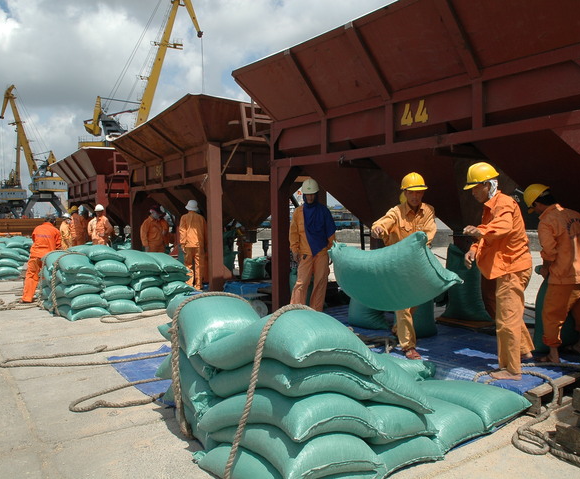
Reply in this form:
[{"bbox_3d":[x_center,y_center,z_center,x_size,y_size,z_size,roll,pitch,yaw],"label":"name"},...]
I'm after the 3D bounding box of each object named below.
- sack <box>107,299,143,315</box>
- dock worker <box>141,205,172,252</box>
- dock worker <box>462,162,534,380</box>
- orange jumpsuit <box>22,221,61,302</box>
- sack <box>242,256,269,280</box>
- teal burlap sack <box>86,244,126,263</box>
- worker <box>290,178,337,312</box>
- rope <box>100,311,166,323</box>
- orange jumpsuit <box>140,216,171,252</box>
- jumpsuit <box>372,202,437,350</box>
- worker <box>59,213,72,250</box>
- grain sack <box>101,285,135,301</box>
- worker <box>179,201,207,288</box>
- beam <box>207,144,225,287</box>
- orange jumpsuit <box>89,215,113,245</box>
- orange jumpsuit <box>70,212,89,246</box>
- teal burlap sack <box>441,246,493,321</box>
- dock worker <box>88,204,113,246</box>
[{"bbox_3d":[-2.715,0.996,7.721,0.500,0.200,0.820,-3,4,-42],"label":"sack"},{"bbox_3d":[-2.709,0.146,10.100,0.400,1.680,0.560,2,3,40],"label":"dock worker"},{"bbox_3d":[1.653,0.218,3.980,0.550,1.650,0.490,-1,3,3],"label":"dock worker"},{"bbox_3d":[-4.370,0.333,8.750,0.500,1.520,0.600,0,3,21],"label":"orange jumpsuit"},{"bbox_3d":[-0.701,0.572,10.150,0.500,0.480,0.380,-1,3,0],"label":"sack"},{"bbox_3d":[-2.967,0.217,7.740,0.520,0.230,0.850,-4,4,-39],"label":"teal burlap sack"},{"bbox_3d":[0.281,0.122,6.100,0.540,1.730,0.380,0,3,3],"label":"worker"},{"bbox_3d":[-2.196,1.105,7.262,1.010,0.050,0.360,-3,3,-37],"label":"rope"},{"bbox_3d":[-2.766,0.194,10.334,0.540,1.420,0.360,-2,3,-34],"label":"orange jumpsuit"},{"bbox_3d":[1.073,0.307,4.600,0.580,1.380,0.520,0,3,12],"label":"jumpsuit"},{"bbox_3d":[-5.384,0.141,12.038,0.420,1.580,0.480,0,3,19],"label":"worker"},{"bbox_3d":[-2.784,0.769,7.640,0.510,0.230,0.850,-4,4,-39],"label":"grain sack"},{"bbox_3d":[-1.795,0.092,9.200,0.500,1.680,0.330,-1,3,0],"label":"worker"},{"bbox_3d":[-1.359,-0.375,9.141,0.260,2.690,0.170,-4,4,-39],"label":"beam"},{"bbox_3d":[-4.703,0.112,12.400,0.560,1.440,0.340,-2,3,-18],"label":"orange jumpsuit"},{"bbox_3d":[-5.092,0.150,12.000,0.380,1.450,0.500,-1,3,-18],"label":"orange jumpsuit"},{"bbox_3d":[2.066,0.495,5.750,0.540,0.890,0.370,0,3,20],"label":"teal burlap sack"},{"bbox_3d":[-4.297,0.083,11.300,0.550,1.720,0.380,-2,3,-22],"label":"dock worker"}]

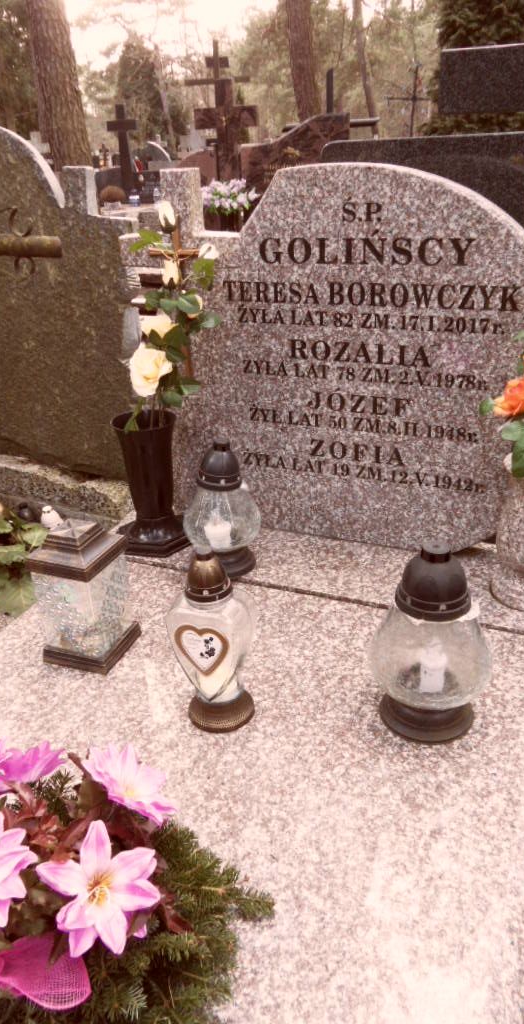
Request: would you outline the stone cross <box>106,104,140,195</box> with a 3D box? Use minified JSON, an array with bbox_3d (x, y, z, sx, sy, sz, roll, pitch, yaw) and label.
[{"bbox_3d":[-1.813,-4.837,9.500,0.450,1.150,0.110,9,28,23],"label":"stone cross"}]

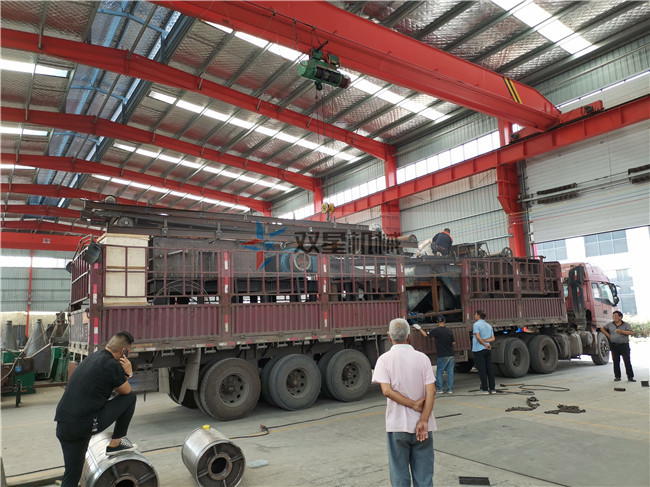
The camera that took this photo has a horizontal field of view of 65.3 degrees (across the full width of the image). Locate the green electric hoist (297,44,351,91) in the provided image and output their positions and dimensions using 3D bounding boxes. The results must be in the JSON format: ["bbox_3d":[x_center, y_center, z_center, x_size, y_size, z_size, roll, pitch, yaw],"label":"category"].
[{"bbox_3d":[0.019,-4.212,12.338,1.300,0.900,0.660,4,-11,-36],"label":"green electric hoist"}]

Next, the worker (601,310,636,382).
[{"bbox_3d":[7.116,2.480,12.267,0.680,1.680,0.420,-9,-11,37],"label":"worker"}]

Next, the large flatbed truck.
[{"bbox_3d":[2.371,1.766,13.487,16.270,3.800,2.580,4,-11,-34],"label":"large flatbed truck"}]

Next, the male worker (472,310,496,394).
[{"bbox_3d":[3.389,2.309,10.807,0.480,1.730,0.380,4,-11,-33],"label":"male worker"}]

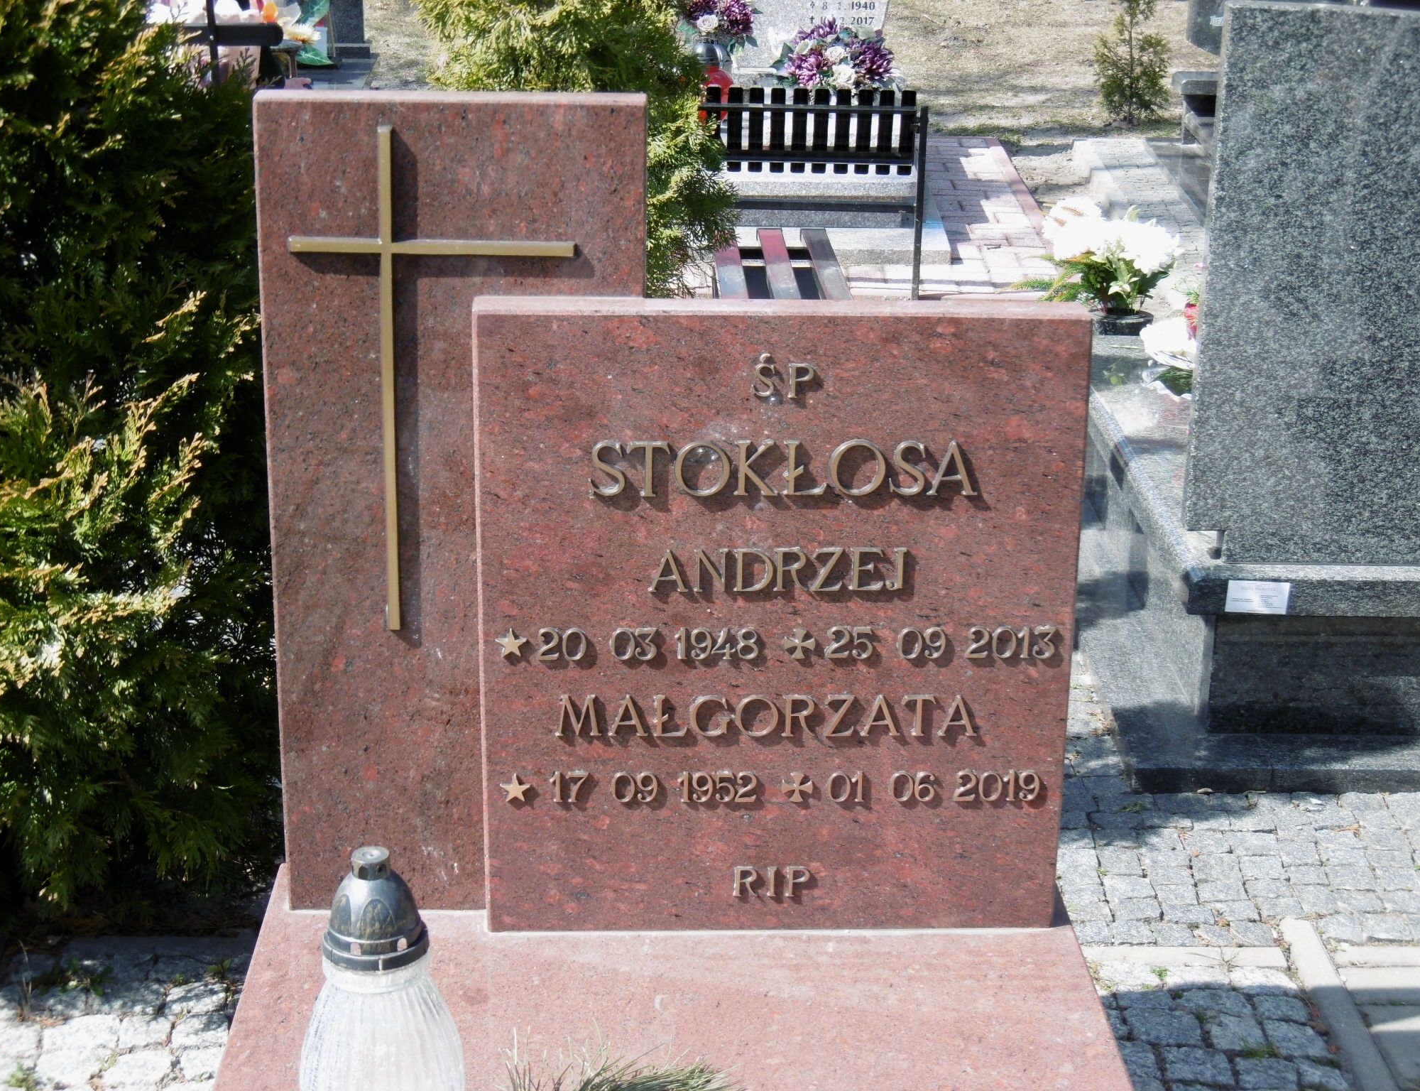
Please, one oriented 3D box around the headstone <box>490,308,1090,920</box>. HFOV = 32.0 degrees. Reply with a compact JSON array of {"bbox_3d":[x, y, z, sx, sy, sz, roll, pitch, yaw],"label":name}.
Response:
[{"bbox_3d":[0.063,0.077,2.356,0.555,0.625,0.054,0,21,-2],"label":"headstone"}]

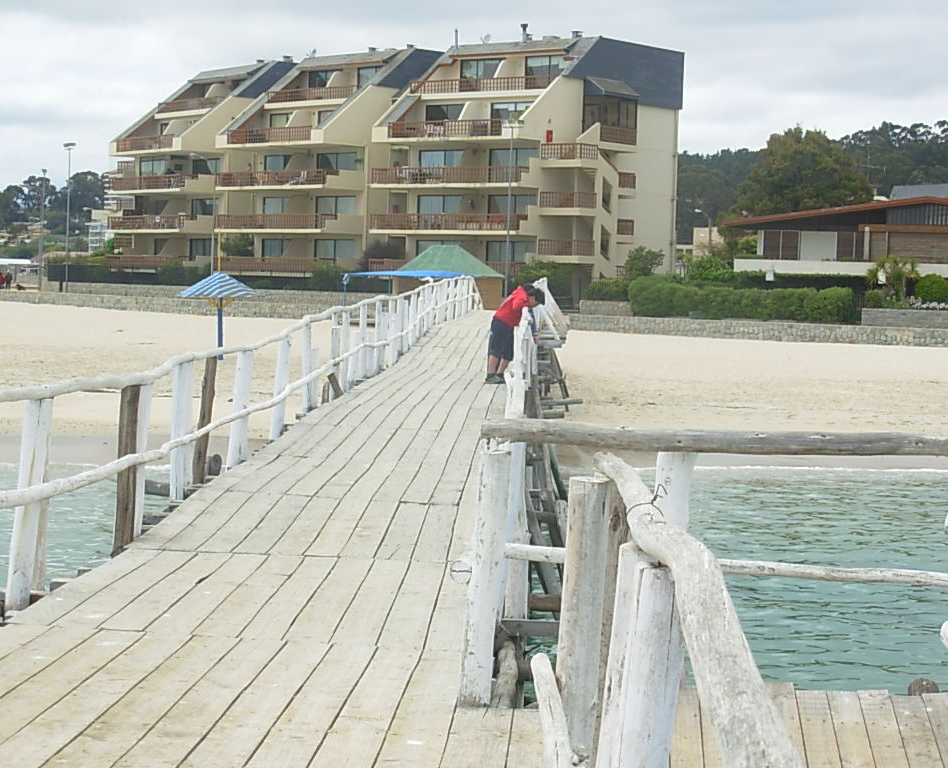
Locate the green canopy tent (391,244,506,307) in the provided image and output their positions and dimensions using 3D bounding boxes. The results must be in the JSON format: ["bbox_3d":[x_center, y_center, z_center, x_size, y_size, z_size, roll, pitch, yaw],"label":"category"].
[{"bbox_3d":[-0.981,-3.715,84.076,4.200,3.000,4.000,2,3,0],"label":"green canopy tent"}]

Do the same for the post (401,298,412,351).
[{"bbox_3d":[-1.251,-1.098,41.500,0.120,1.016,0.120,2,3,0],"label":"post"}]

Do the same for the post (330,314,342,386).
[{"bbox_3d":[-1.584,-0.361,25.800,0.130,0.900,0.130,1,3,0],"label":"post"}]

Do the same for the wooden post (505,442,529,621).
[{"bbox_3d":[0.206,0.667,10.600,0.100,0.896,0.100,1,3,0],"label":"wooden post"}]

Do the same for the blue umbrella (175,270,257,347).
[{"bbox_3d":[-7.898,-2.089,69.068,2.450,2.670,2.450,2,3,0],"label":"blue umbrella"}]

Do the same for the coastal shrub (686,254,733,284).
[{"bbox_3d":[12.123,-5.783,116.046,2.400,1.800,2.200,2,3,0],"label":"coastal shrub"}]

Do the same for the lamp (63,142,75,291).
[{"bbox_3d":[-26.875,-11.068,149.000,0.850,9.800,0.600,3,4,33],"label":"lamp"}]

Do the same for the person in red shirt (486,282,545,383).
[{"bbox_3d":[0.530,-0.651,28.700,0.720,1.250,0.450,1,3,3],"label":"person in red shirt"}]

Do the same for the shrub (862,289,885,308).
[{"bbox_3d":[19.724,-4.221,111.000,1.050,0.980,1.000,1,3,0],"label":"shrub"}]

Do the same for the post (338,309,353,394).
[{"bbox_3d":[-1.614,-0.406,28.300,0.100,1.014,0.100,2,3,0],"label":"post"}]

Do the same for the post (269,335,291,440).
[{"bbox_3d":[-1.806,0.033,20.900,0.105,0.971,0.105,5,3,0],"label":"post"}]

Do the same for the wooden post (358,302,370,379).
[{"bbox_3d":[-1.412,-0.555,29.000,0.130,0.960,0.130,1,3,0],"label":"wooden post"}]

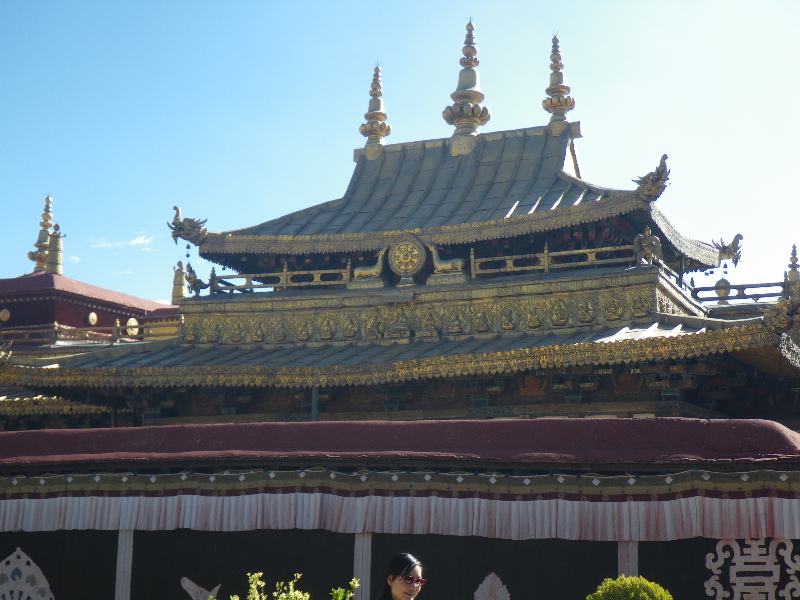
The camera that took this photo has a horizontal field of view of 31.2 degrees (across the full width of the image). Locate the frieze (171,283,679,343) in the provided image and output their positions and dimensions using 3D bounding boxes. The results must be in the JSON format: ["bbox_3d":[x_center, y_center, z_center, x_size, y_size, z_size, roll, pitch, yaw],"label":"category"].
[{"bbox_3d":[0.113,0.352,31.591,11.200,0.800,0.300,-4,-10,21],"label":"frieze"}]

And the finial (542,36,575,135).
[{"bbox_3d":[3.940,-5.348,35.728,0.820,2.520,0.820,-4,-10,21],"label":"finial"}]

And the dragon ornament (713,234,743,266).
[{"bbox_3d":[8.693,-1.314,38.033,0.820,0.860,0.420,4,-11,-23],"label":"dragon ornament"}]

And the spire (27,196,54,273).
[{"bbox_3d":[-12.151,-2.217,48.500,0.880,2.650,0.880,-4,-10,21],"label":"spire"}]

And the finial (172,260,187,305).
[{"bbox_3d":[-8.002,-0.635,52.000,0.500,1.630,0.500,0,-10,0],"label":"finial"}]

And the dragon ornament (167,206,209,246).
[{"bbox_3d":[-5.004,-1.739,33.901,0.850,0.900,0.420,4,-11,-23],"label":"dragon ornament"}]

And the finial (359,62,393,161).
[{"bbox_3d":[-0.628,-4.906,37.489,0.830,2.550,0.830,0,-10,0],"label":"finial"}]

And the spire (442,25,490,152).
[{"bbox_3d":[1.713,-5.433,36.638,1.170,3.500,1.170,0,-10,0],"label":"spire"}]

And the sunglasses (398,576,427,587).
[{"bbox_3d":[0.025,1.246,6.395,0.135,0.047,0.143,2,-5,45],"label":"sunglasses"}]

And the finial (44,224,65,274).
[{"bbox_3d":[-11.059,-1.621,46.000,0.560,1.650,0.560,0,-10,0],"label":"finial"}]

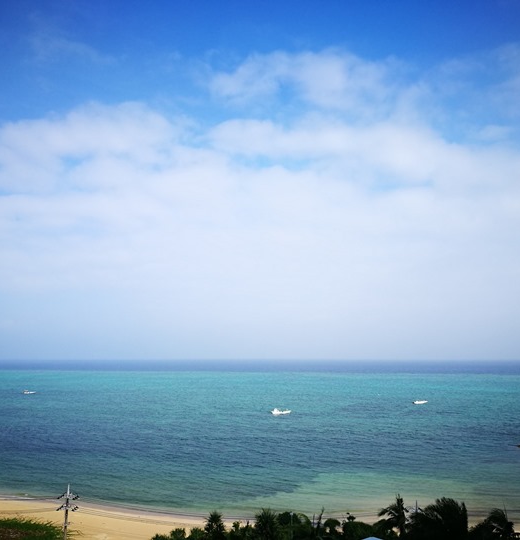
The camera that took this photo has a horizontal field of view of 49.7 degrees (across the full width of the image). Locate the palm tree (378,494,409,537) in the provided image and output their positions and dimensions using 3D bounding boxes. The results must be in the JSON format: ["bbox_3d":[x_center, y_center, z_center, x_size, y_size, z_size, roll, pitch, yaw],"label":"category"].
[{"bbox_3d":[11.970,22.250,49.650,2.900,4.400,2.900,0,-9,0],"label":"palm tree"}]

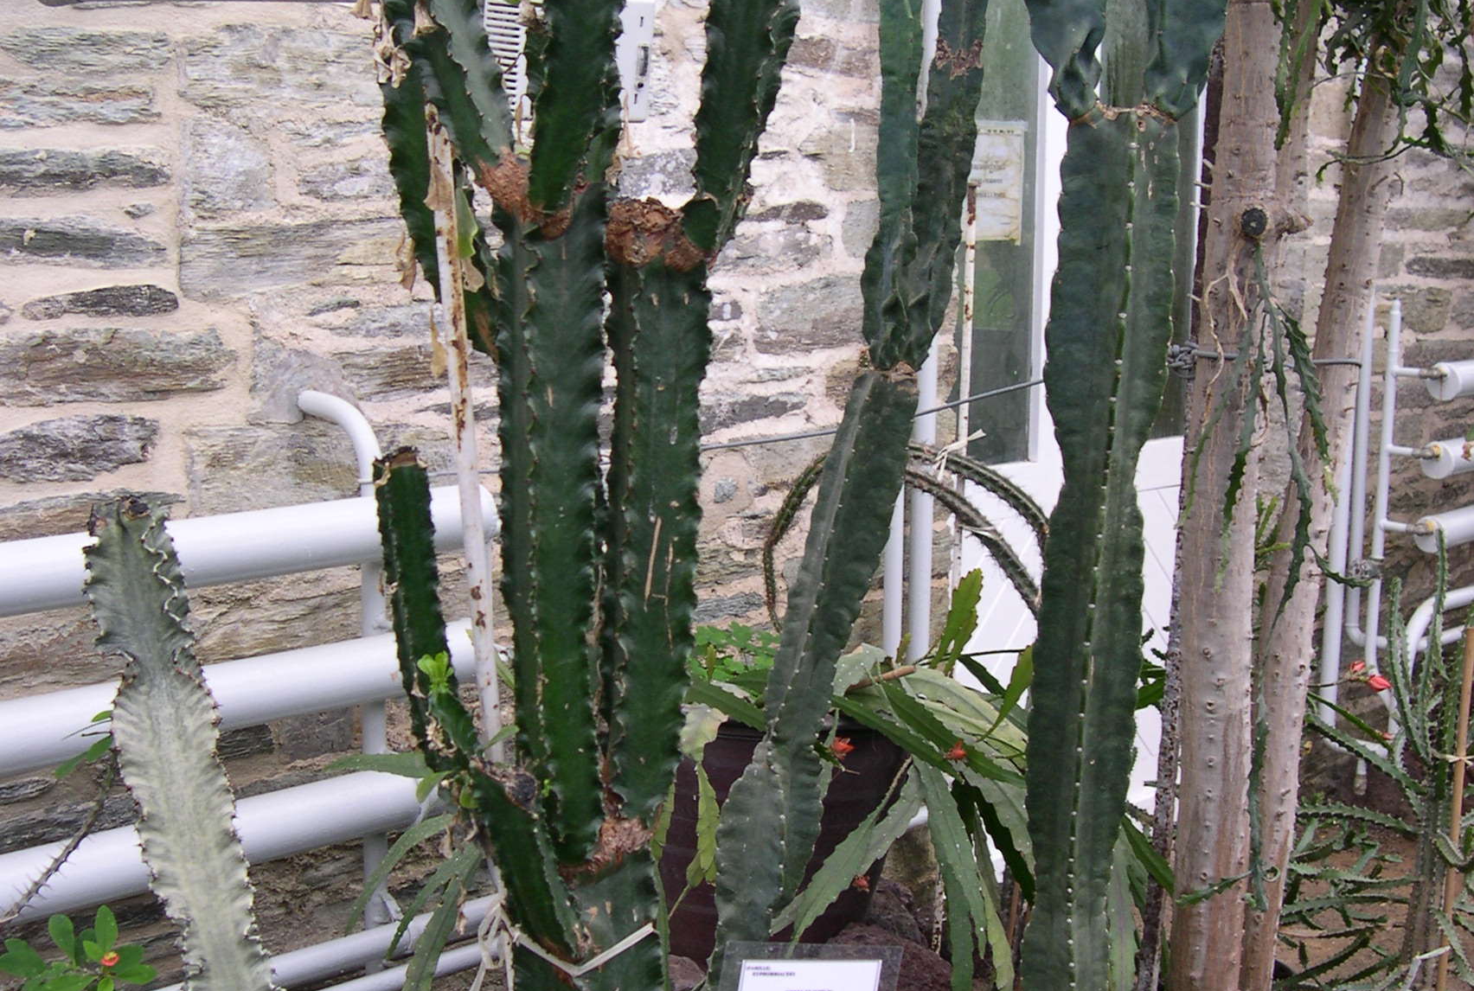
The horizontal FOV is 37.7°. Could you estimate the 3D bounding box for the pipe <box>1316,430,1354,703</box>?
[{"bbox_3d":[1.730,0.224,6.231,0.050,0.800,0.050,9,11,43],"label":"pipe"}]

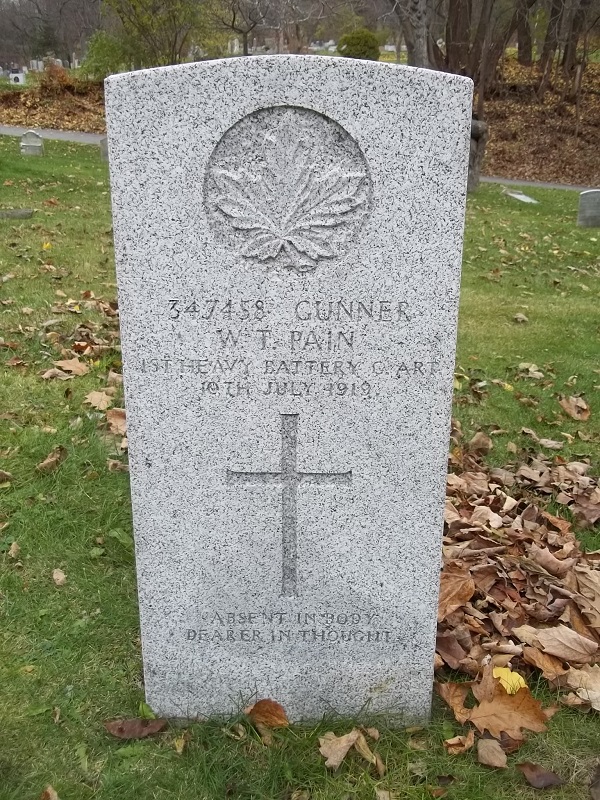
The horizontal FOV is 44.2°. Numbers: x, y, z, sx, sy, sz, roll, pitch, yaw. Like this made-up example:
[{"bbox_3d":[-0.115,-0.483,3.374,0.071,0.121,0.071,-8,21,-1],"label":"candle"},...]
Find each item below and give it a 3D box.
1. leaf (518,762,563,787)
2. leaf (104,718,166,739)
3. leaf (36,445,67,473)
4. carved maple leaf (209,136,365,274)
[{"bbox_3d":[0.294,0.459,0.904,0.057,0.014,0.032,3,17,8],"label":"leaf"},{"bbox_3d":[-0.215,0.427,0.962,0.081,0.014,0.033,0,17,1],"label":"leaf"},{"bbox_3d":[-0.607,0.143,1.807,0.052,0.030,0.085,9,19,27],"label":"leaf"},{"bbox_3d":[-0.011,-0.217,0.797,0.168,0.156,0.015,0,17,1],"label":"carved maple leaf"}]

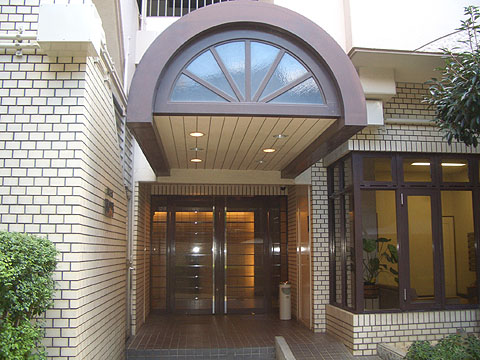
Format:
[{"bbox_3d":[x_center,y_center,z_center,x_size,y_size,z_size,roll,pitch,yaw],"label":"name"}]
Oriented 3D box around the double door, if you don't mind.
[{"bbox_3d":[-0.392,1.429,9.150,2.550,2.210,0.120,1,-8,-5],"label":"double door"}]

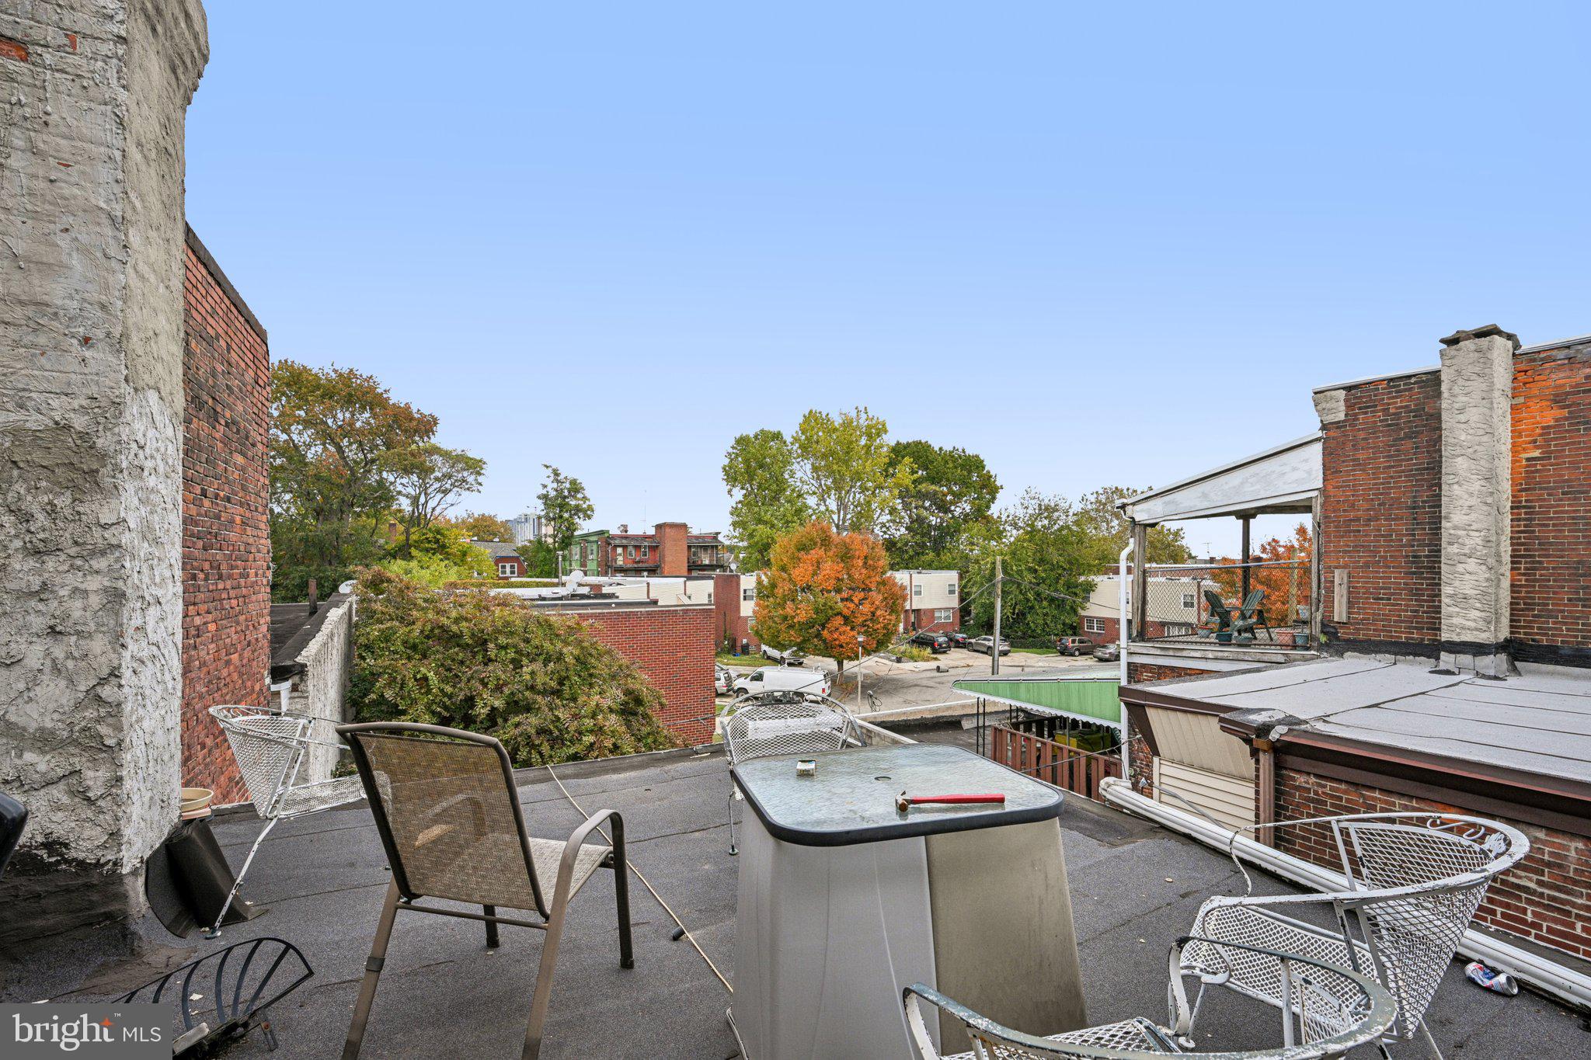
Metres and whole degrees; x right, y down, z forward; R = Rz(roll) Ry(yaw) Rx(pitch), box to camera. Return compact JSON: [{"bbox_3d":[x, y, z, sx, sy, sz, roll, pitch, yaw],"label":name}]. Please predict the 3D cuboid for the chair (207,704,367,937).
[{"bbox_3d":[-1.990,1.105,2.920,0.630,0.800,0.600,1,-3,-24],"label":"chair"}]

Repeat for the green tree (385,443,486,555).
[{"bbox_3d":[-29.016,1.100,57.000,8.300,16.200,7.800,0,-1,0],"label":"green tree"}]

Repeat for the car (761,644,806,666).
[{"bbox_3d":[-1.030,9.700,55.800,1.870,1.600,4.850,1,-3,-25],"label":"car"}]

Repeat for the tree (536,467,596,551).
[{"bbox_3d":[-26.600,1.600,82.000,7.000,18.000,7.000,0,-2,0],"label":"tree"}]

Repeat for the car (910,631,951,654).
[{"bbox_3d":[11.900,9.840,63.000,1.950,1.740,4.900,1,-2,-17],"label":"car"}]

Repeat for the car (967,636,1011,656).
[{"bbox_3d":[17.282,10.425,63.000,1.860,1.650,4.550,1,-2,-39],"label":"car"}]

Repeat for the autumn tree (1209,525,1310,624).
[{"bbox_3d":[33.300,4.600,50.000,9.300,10.400,9.300,0,-2,0],"label":"autumn tree"}]

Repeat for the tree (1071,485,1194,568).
[{"bbox_3d":[42.500,2.800,90.000,15.000,16.500,14.000,0,-2,0],"label":"tree"}]

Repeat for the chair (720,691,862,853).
[{"bbox_3d":[-0.016,1.220,3.750,0.710,0.720,0.660,0,-1,-6],"label":"chair"}]

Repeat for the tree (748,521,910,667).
[{"bbox_3d":[2.370,4.900,50.000,10.600,10.900,10.300,0,-2,0],"label":"tree"}]

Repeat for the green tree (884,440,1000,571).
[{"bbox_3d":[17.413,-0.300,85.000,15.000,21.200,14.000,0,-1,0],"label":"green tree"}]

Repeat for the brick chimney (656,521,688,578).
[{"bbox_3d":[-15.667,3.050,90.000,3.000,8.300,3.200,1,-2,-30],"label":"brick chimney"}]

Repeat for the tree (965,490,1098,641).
[{"bbox_3d":[22.992,3.450,69.000,12.800,14.500,12.000,0,-1,0],"label":"tree"}]

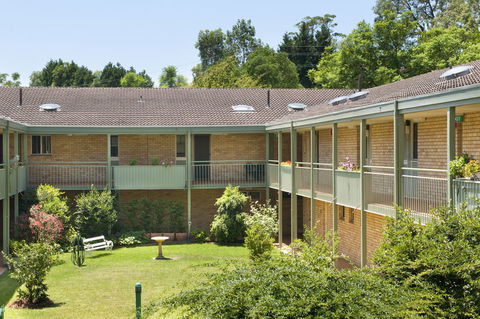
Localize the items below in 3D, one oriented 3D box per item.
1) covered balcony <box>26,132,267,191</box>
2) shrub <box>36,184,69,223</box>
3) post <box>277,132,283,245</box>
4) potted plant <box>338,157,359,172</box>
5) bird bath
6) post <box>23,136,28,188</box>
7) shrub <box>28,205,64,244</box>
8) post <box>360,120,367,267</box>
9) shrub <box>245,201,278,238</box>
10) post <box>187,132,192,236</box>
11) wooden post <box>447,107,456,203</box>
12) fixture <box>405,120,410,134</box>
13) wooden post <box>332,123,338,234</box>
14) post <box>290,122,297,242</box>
[{"bbox_3d":[-4.163,0.073,37.534,10.620,2.430,1.636,0,0,-7],"label":"covered balcony"},{"bbox_3d":[-7.778,2.342,34.300,1.350,2.607,1.350,0,0,-7],"label":"shrub"},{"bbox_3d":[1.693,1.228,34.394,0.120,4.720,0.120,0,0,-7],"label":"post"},{"bbox_3d":[2.996,0.138,22.800,0.420,0.450,0.750,0,0,-7],"label":"potted plant"},{"bbox_3d":[-2.812,3.129,29.100,0.610,0.740,0.610,0,0,-7],"label":"bird bath"},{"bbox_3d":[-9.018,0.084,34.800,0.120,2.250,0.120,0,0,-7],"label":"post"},{"bbox_3d":[-7.311,2.569,31.200,1.350,1.700,1.300,0,0,-7],"label":"shrub"},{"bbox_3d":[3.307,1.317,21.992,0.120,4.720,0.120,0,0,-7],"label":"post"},{"bbox_3d":[0.870,2.508,33.400,1.380,1.700,1.300,0,0,-7],"label":"shrub"},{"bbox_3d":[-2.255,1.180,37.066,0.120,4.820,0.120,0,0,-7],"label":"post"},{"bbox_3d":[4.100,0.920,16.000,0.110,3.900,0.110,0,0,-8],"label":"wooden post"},{"bbox_3d":[4.613,-0.874,22.700,0.150,0.410,0.140,0,0,-7],"label":"fixture"},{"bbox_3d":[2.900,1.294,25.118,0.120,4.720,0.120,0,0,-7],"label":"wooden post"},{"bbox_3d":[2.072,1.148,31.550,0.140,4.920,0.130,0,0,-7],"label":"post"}]

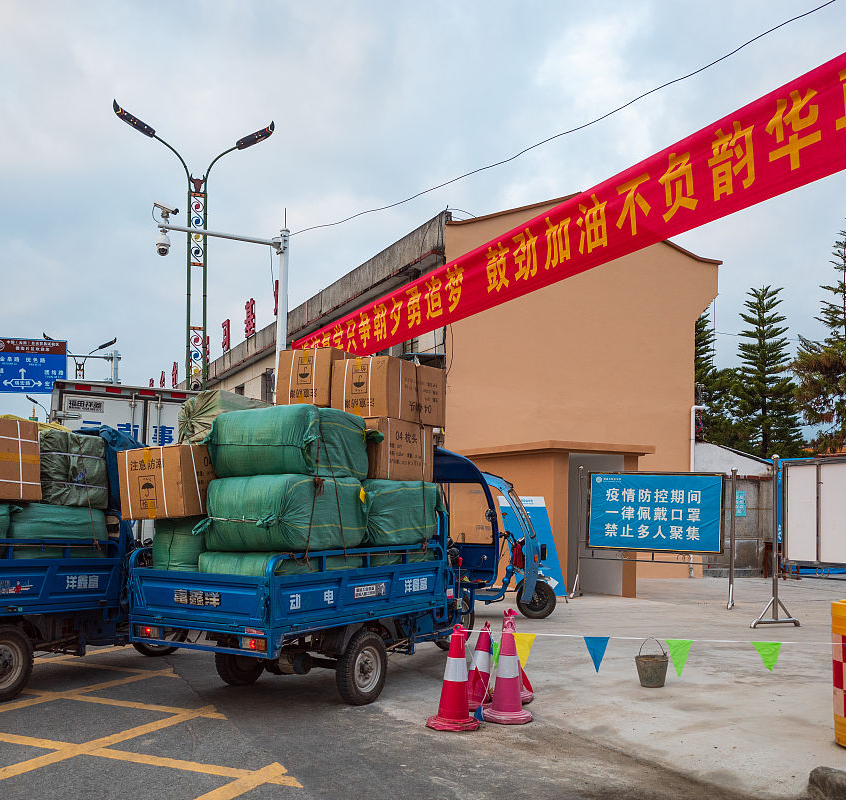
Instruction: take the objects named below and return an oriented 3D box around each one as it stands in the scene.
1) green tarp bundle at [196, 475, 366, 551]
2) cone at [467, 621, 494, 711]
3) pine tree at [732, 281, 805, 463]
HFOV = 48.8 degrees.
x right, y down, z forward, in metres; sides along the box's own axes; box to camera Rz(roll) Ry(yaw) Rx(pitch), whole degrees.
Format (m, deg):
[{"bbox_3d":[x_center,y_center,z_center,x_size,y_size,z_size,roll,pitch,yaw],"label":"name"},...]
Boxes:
[{"bbox_3d":[-0.909,0.756,6.351,0.700,0.470,0.870,-3,-7,31],"label":"green tarp bundle"},{"bbox_3d":[0.433,1.982,7.068,0.370,0.650,0.370,0,-6,0],"label":"cone"},{"bbox_3d":[12.890,0.815,34.467,2.900,10.200,2.900,1,-6,0],"label":"pine tree"}]

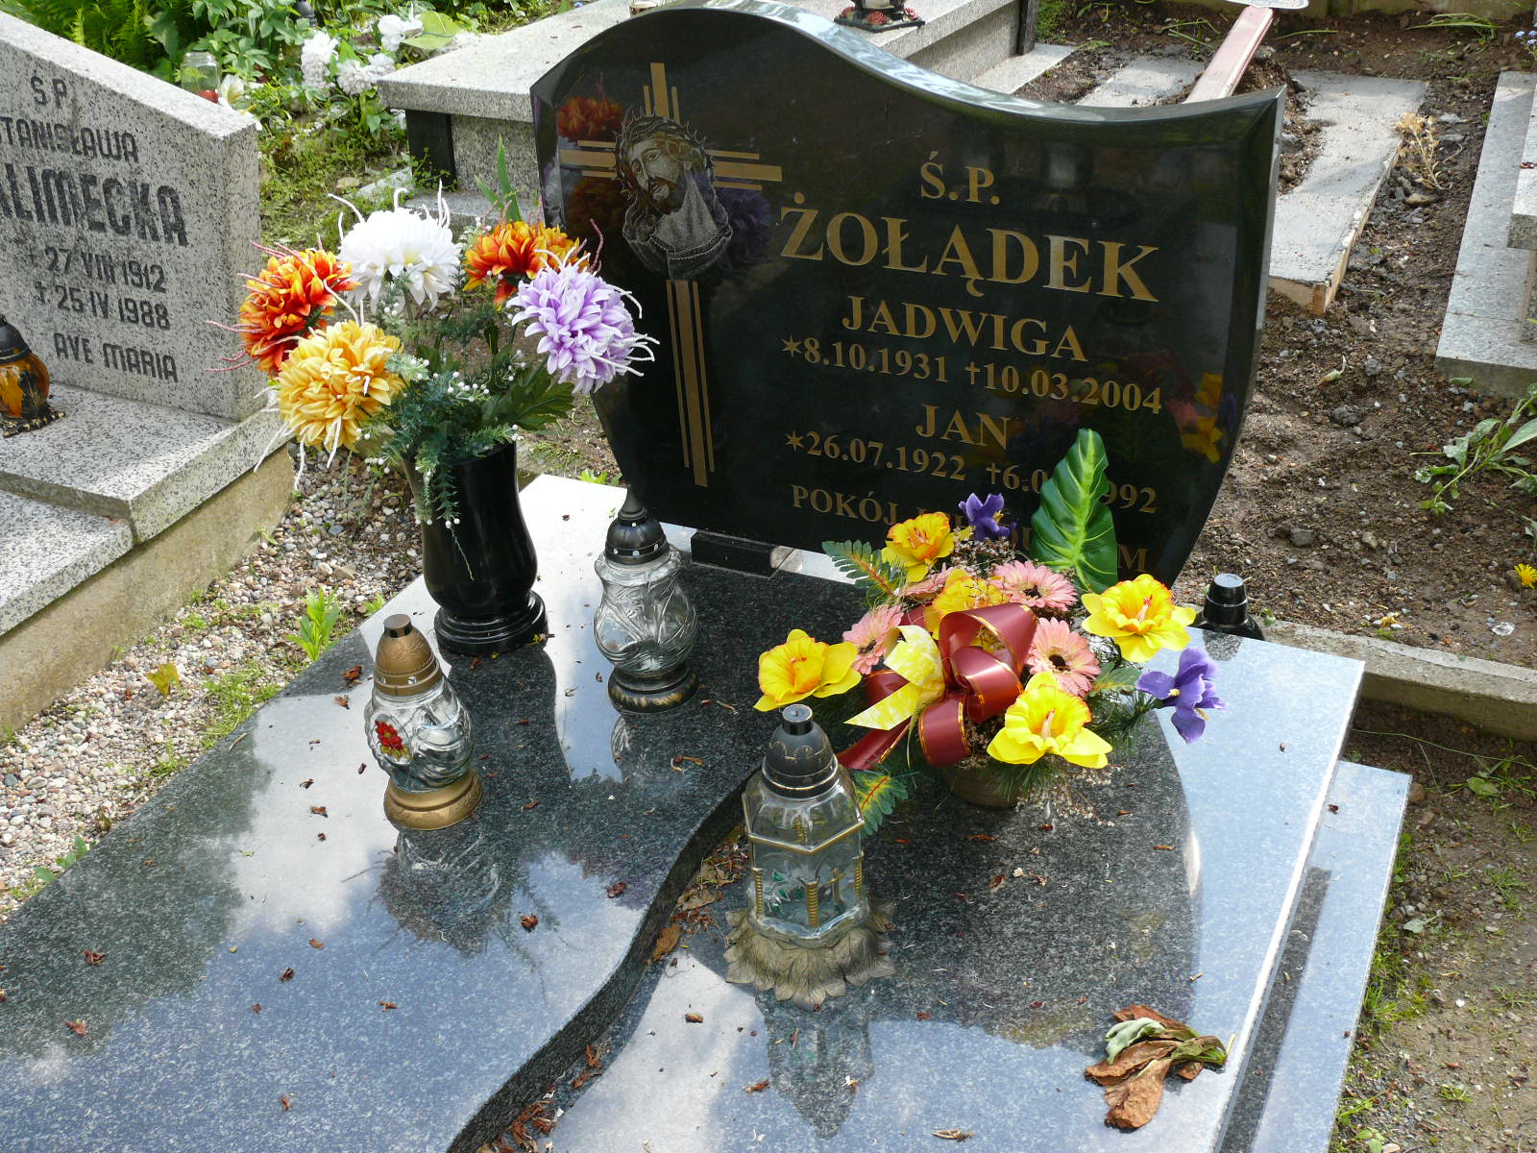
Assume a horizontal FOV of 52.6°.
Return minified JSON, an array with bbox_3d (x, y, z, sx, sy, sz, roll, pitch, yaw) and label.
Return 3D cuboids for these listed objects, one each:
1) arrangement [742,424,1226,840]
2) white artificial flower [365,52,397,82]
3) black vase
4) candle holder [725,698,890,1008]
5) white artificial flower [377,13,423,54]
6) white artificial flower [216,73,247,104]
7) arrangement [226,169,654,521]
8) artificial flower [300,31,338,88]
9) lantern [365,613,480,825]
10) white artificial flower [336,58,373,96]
[{"bbox_3d":[0.235,0.068,1.609,0.475,0.380,0.350,3,33,11],"label":"arrangement"},{"bbox_3d":[-1.234,-1.622,4.950,0.105,0.100,0.100,-3,31,-1],"label":"white artificial flower"},{"bbox_3d":[-0.370,-0.047,1.967,0.150,0.262,0.150,-3,32,2],"label":"black vase"},{"bbox_3d":[0.033,0.241,1.448,0.160,0.283,0.160,3,33,11],"label":"candle holder"},{"bbox_3d":[-1.222,-1.799,5.150,0.150,0.125,0.110,-3,31,-1],"label":"white artificial flower"},{"bbox_3d":[-1.658,-1.508,4.800,0.095,0.100,0.090,-3,31,-1],"label":"white artificial flower"},{"bbox_3d":[-0.379,-0.253,1.834,0.460,0.380,0.380,-4,32,0],"label":"arrangement"},{"bbox_3d":[-1.447,-1.663,5.000,0.120,0.170,0.110,-3,31,-1],"label":"artificial flower"},{"bbox_3d":[-0.382,0.147,1.681,0.117,0.238,0.117,-3,32,2],"label":"lantern"},{"bbox_3d":[-1.304,-1.573,4.900,0.115,0.115,0.105,-3,31,-1],"label":"white artificial flower"}]

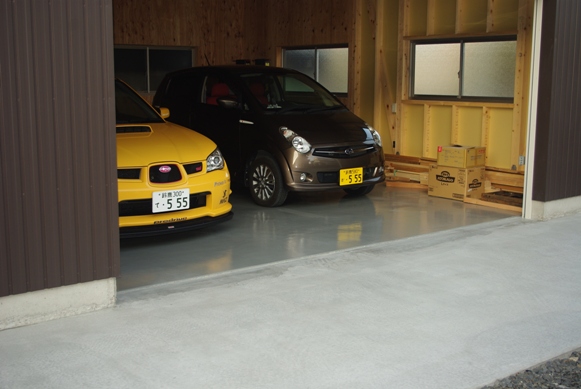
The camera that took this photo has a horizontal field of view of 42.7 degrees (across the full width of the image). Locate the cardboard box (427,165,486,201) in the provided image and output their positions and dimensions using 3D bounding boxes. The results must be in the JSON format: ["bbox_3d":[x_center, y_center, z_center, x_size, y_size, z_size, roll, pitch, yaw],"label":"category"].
[{"bbox_3d":[1.945,-0.149,8.703,0.345,0.376,0.540,-7,12,-38],"label":"cardboard box"}]

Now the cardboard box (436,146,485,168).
[{"bbox_3d":[1.993,-0.442,8.643,0.360,0.221,0.410,-7,12,-39],"label":"cardboard box"}]

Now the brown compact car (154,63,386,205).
[{"bbox_3d":[-0.382,-0.813,9.158,1.475,1.520,3.395,-7,12,-37],"label":"brown compact car"}]

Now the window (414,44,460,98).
[{"bbox_3d":[1.841,-1.569,9.356,0.040,0.650,0.760,-7,12,-37],"label":"window"}]

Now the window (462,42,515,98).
[{"bbox_3d":[2.342,-1.469,8.752,0.040,0.650,0.770,-7,12,-37],"label":"window"}]

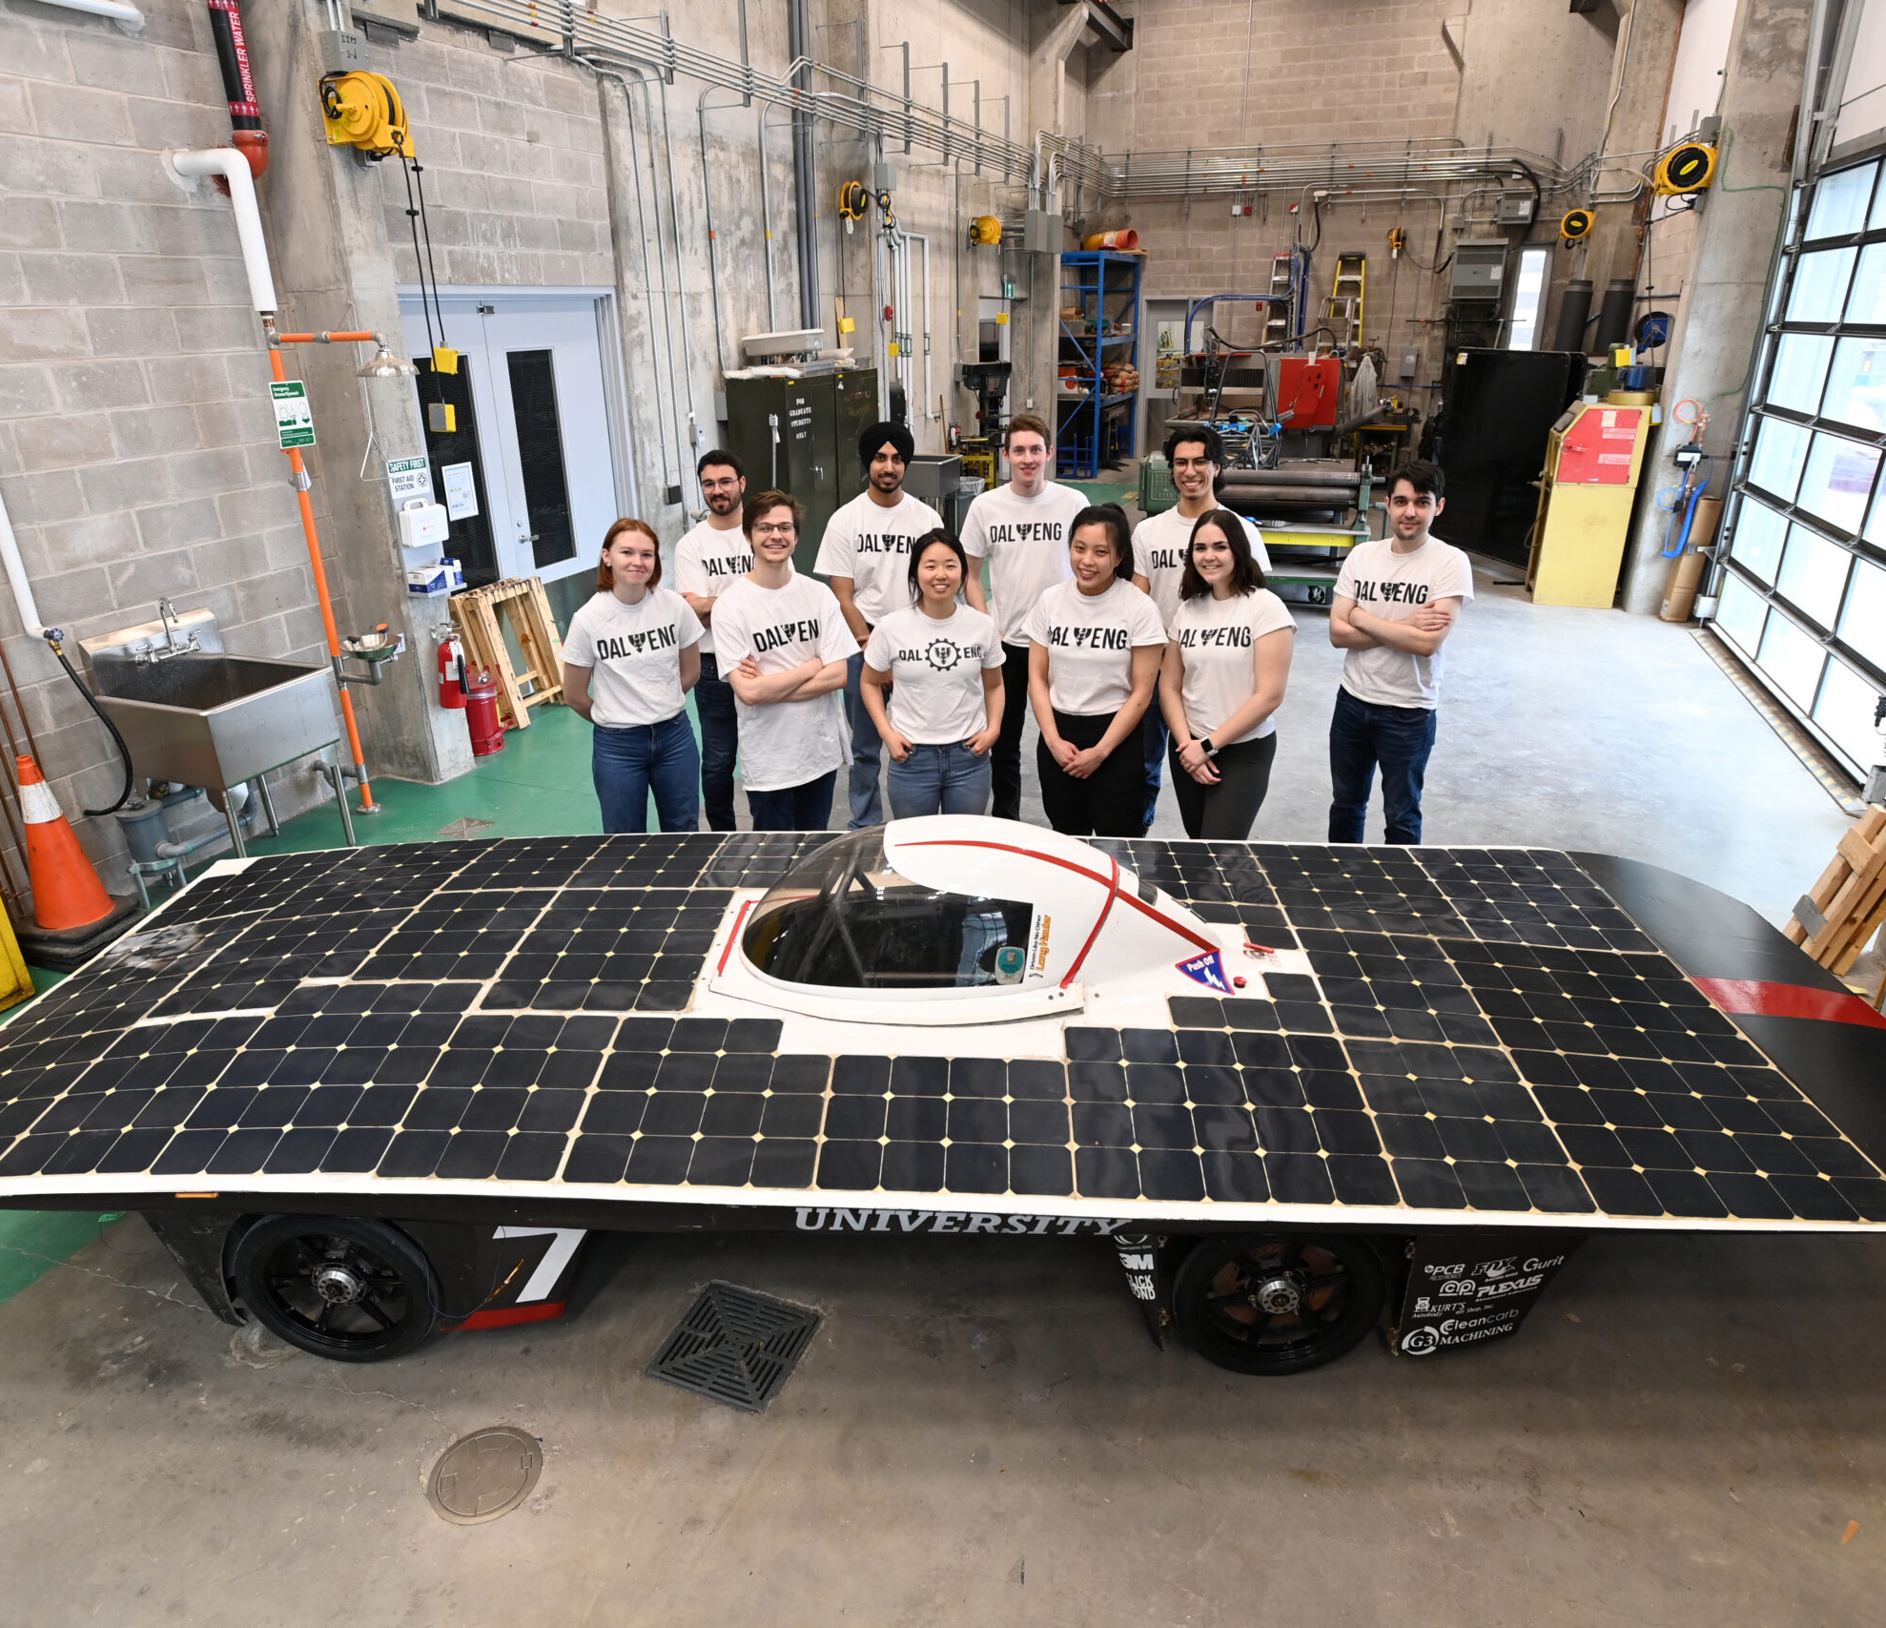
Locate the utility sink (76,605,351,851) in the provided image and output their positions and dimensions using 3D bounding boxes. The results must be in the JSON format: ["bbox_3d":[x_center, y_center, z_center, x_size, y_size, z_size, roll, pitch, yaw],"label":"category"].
[{"bbox_3d":[-3.157,-0.270,5.147,0.650,1.140,0.680,6,23,15],"label":"utility sink"}]

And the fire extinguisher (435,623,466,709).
[{"bbox_3d":[-2.652,-0.795,6.210,0.180,0.470,0.180,11,25,26],"label":"fire extinguisher"}]

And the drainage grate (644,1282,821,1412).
[{"bbox_3d":[-0.501,1.297,2.806,0.310,0.025,0.310,7,24,19],"label":"drainage grate"}]

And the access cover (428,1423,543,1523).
[{"bbox_3d":[-0.983,1.431,2.487,0.237,0.020,0.237,-1,22,0],"label":"access cover"}]

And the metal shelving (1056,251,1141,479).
[{"bbox_3d":[2.600,-7.950,20.400,1.030,3.500,2.800,7,24,19],"label":"metal shelving"}]

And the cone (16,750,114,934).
[{"bbox_3d":[-3.518,0.103,4.552,0.340,0.700,0.340,6,23,15],"label":"cone"}]

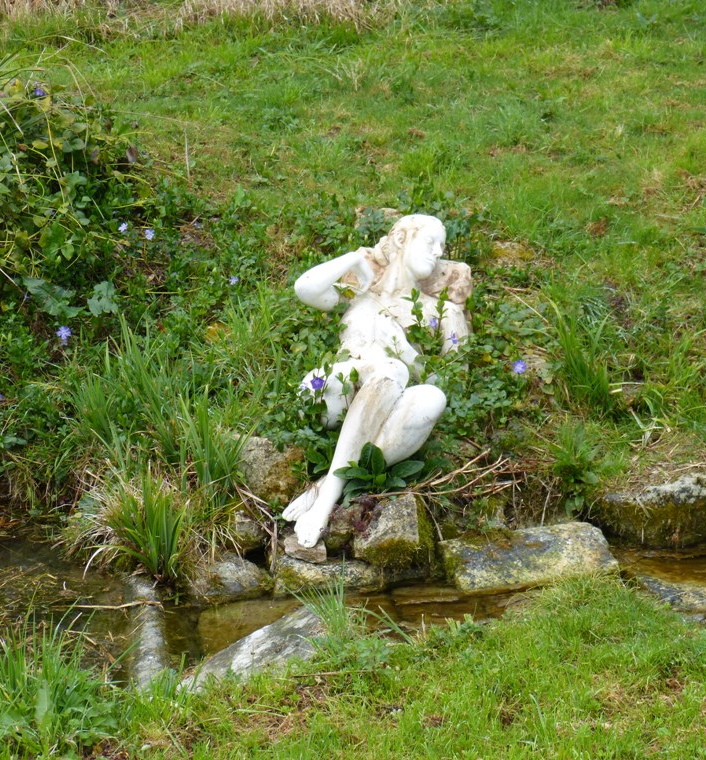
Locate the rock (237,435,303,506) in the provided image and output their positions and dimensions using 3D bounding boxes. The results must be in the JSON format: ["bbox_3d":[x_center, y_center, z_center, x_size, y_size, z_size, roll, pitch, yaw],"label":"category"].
[{"bbox_3d":[-0.258,0.287,8.850,0.220,0.200,0.200,0,10,0],"label":"rock"}]

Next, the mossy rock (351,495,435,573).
[{"bbox_3d":[0.126,0.467,8.600,0.220,0.200,0.210,3,11,14],"label":"mossy rock"}]

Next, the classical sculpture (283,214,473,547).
[{"bbox_3d":[0.092,-0.021,8.900,0.570,0.900,0.850,2,11,13],"label":"classical sculpture"}]

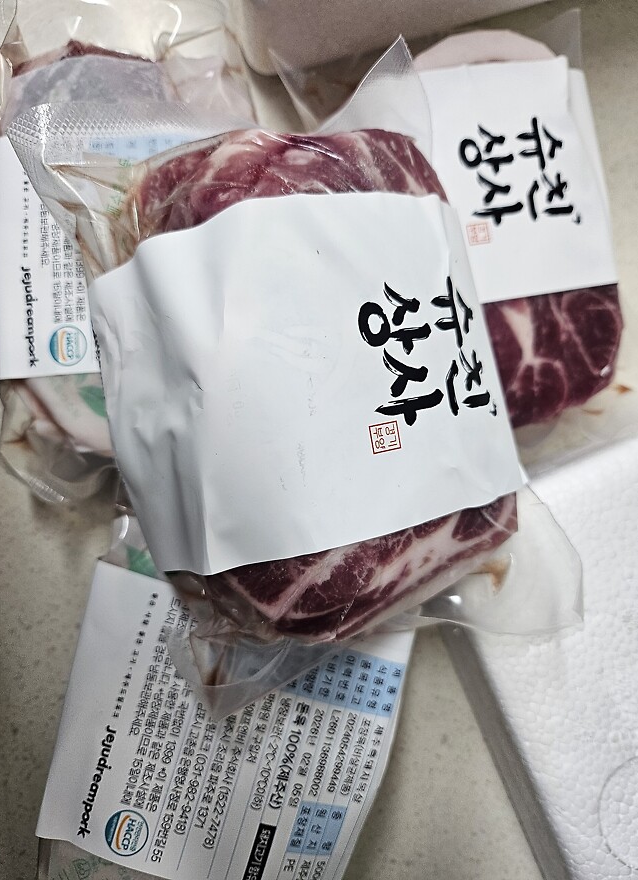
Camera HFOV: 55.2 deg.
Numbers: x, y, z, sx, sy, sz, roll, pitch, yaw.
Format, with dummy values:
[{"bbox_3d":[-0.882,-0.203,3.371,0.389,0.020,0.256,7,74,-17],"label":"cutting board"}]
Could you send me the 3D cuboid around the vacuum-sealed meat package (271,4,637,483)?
[{"bbox_3d":[0.068,-0.098,0.277,0.150,0.042,0.212,-8,84,-1],"label":"vacuum-sealed meat package"}]

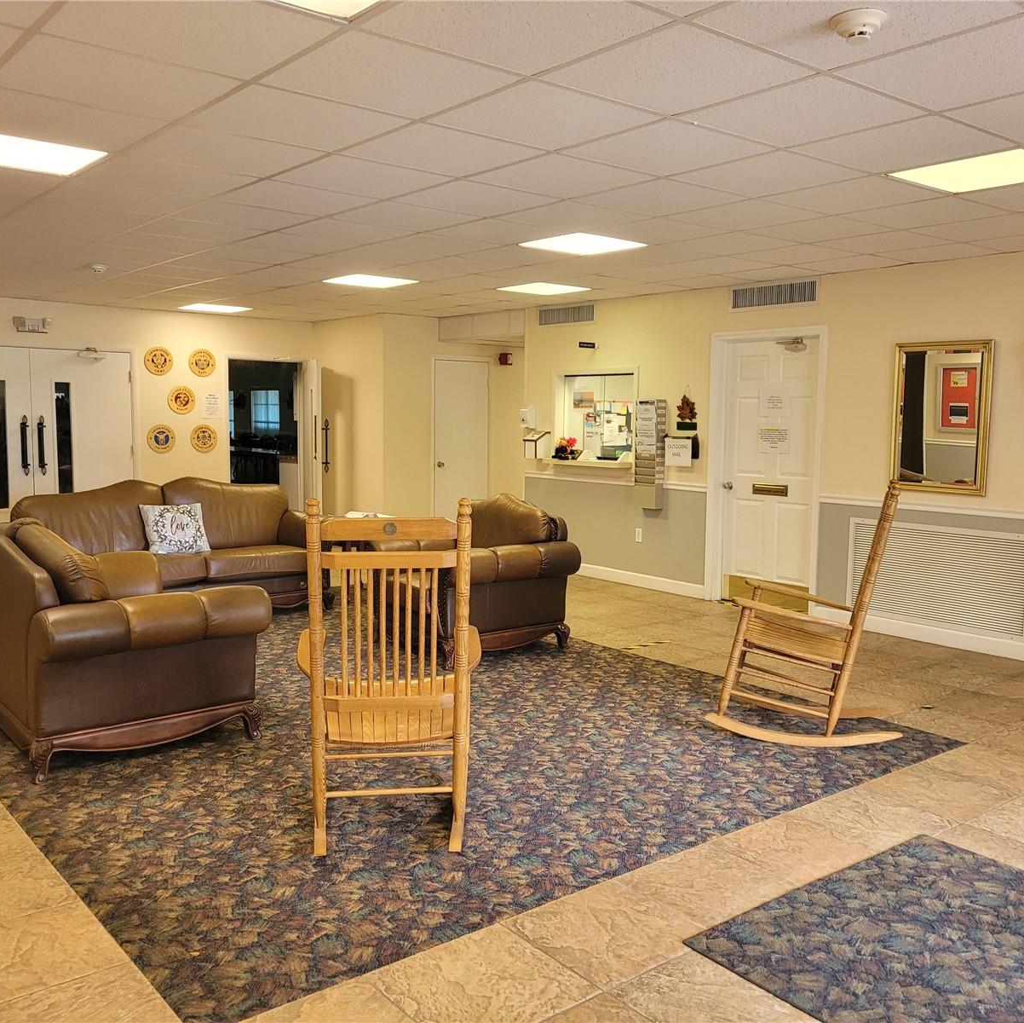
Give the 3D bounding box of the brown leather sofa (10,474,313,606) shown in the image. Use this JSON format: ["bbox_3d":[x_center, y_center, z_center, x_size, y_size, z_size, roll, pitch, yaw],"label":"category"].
[{"bbox_3d":[-2.379,0.257,7.221,2.081,0.939,1.000,-4,7,-39],"label":"brown leather sofa"}]

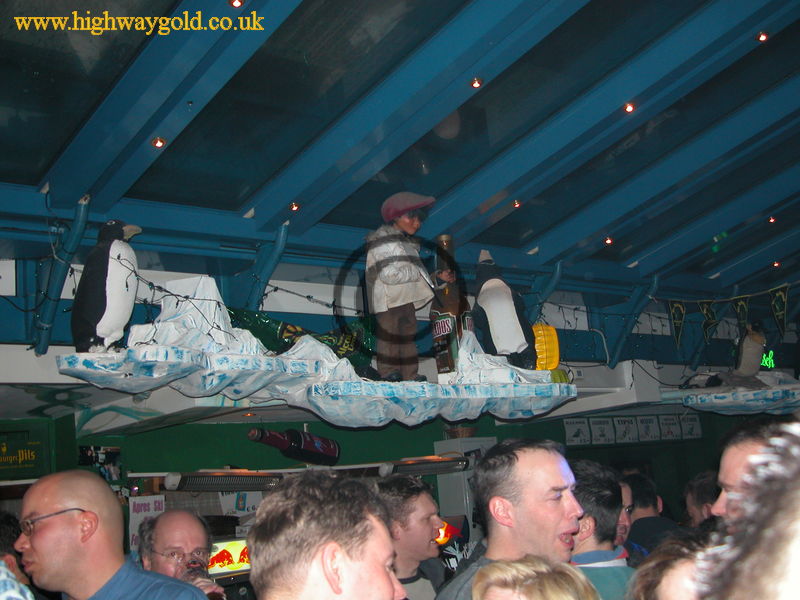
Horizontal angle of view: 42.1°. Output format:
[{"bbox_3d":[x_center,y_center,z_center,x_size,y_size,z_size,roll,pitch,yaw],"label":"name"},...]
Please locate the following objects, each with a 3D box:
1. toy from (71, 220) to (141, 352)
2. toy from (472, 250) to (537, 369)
[{"bbox_3d":[-1.189,-0.054,4.200,0.260,0.520,0.220,-7,-10,15],"label":"toy"},{"bbox_3d":[0.503,0.046,5.050,0.260,0.550,0.250,-13,-10,7],"label":"toy"}]

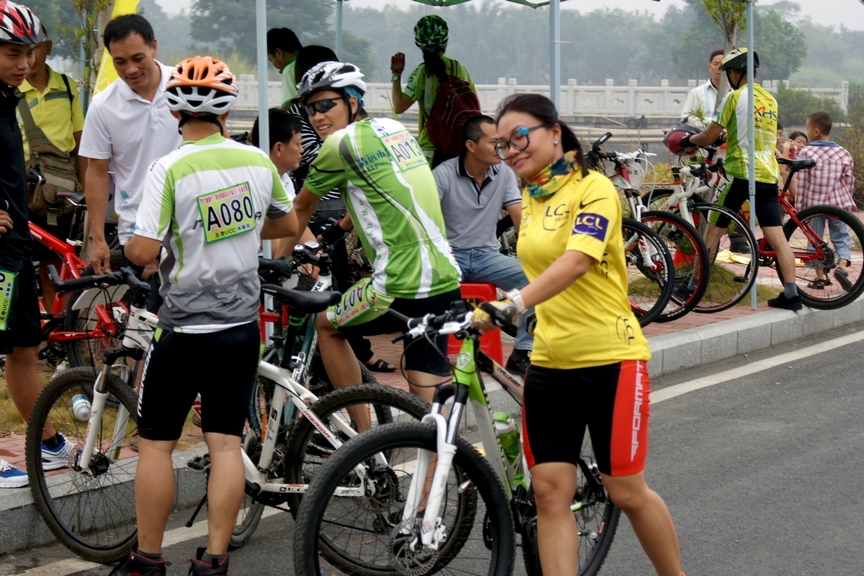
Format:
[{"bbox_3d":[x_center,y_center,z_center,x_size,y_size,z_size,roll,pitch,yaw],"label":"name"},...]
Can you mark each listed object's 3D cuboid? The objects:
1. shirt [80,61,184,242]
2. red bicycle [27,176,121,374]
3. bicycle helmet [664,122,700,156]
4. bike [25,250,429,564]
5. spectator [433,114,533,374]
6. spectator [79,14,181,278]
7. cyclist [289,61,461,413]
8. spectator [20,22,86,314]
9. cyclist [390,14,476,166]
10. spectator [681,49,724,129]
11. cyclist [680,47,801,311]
[{"bbox_3d":[-1.050,-0.504,9.396,0.530,0.690,0.320,0,5,0],"label":"shirt"},{"bbox_3d":[-1.879,-0.048,12.288,1.740,1.030,0.630,4,6,39],"label":"red bicycle"},{"bbox_3d":[1.629,-0.969,16.257,0.270,0.200,0.210,1,5,18],"label":"bicycle helmet"},{"bbox_3d":[-0.641,0.454,8.530,1.670,1.020,0.620,1,5,19],"label":"bike"},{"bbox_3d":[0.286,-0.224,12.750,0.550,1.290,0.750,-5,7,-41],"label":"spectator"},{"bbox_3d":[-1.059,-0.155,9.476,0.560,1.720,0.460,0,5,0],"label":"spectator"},{"bbox_3d":[-0.219,0.013,9.600,0.820,1.700,0.580,4,7,41],"label":"cyclist"},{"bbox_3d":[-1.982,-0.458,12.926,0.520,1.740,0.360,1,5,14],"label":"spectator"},{"bbox_3d":[0.021,-0.869,15.977,0.580,1.720,0.480,-2,6,-22],"label":"cyclist"},{"bbox_3d":[2.281,-1.089,20.200,0.520,1.650,0.330,-1,5,-9],"label":"spectator"},{"bbox_3d":[1.996,-0.717,16.150,0.780,1.650,0.620,4,7,41],"label":"cyclist"}]

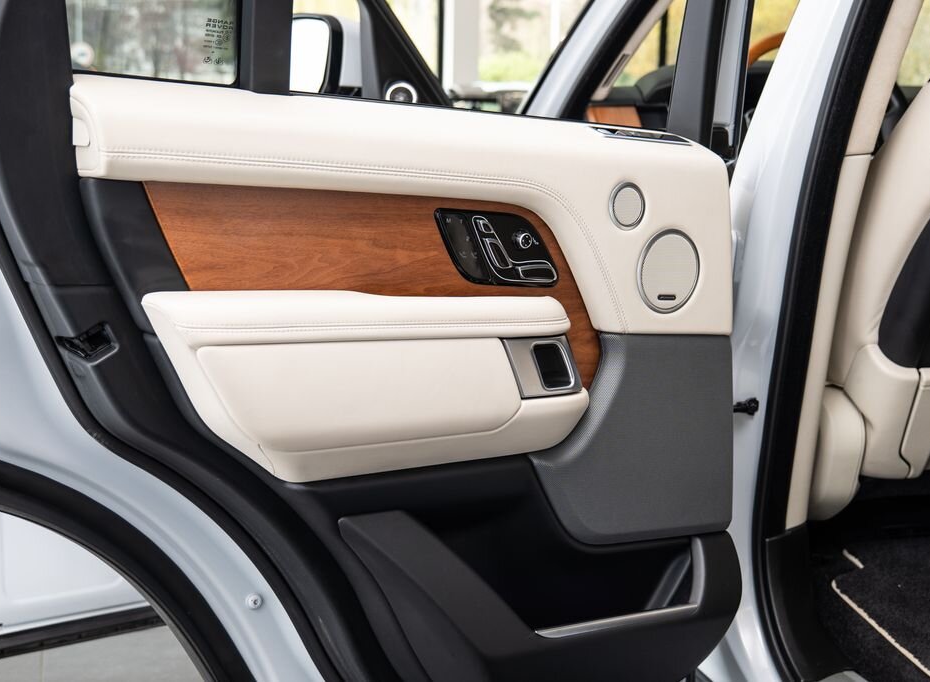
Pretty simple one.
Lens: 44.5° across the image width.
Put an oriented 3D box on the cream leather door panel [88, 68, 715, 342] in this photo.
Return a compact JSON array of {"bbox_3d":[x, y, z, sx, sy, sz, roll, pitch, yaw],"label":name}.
[{"bbox_3d":[-0.013,-0.149,1.437,0.910,0.300,0.105,-4,9,-32],"label":"cream leather door panel"}]

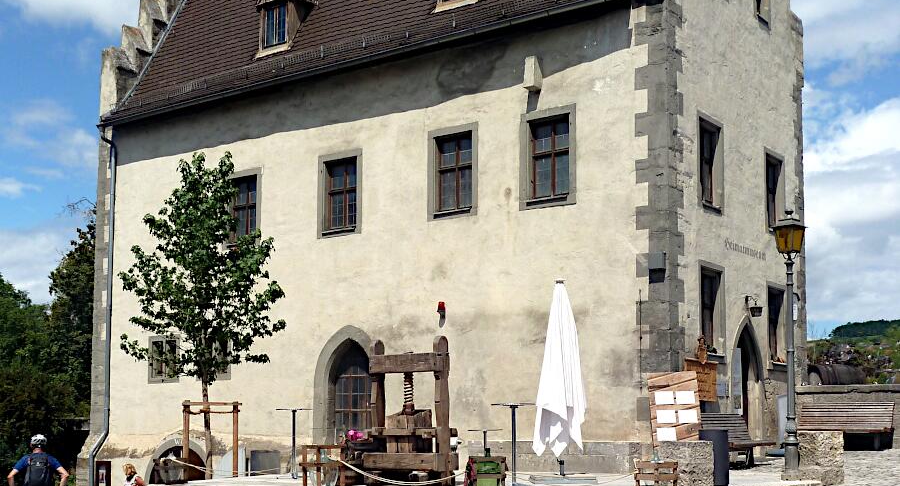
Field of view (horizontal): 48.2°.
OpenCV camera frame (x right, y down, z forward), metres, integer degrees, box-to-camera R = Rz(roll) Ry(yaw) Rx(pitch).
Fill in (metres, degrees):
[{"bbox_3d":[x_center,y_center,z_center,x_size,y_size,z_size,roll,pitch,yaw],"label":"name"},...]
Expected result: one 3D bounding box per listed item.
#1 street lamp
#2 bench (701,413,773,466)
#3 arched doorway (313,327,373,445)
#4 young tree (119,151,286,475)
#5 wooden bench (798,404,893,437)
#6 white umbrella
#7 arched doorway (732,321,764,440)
[{"bbox_3d":[5.122,1.404,15.100,0.480,3.950,0.480,-1,-10,0],"label":"street lamp"},{"bbox_3d":[4.604,3.163,16.100,0.650,0.850,1.750,-7,-11,40],"label":"bench"},{"bbox_3d":[-1.843,2.913,19.200,1.750,2.600,0.320,-5,-10,33],"label":"arched doorway"},{"bbox_3d":[-4.340,1.276,17.700,2.800,5.600,2.800,2,-8,-14],"label":"young tree"},{"bbox_3d":[7.513,3.468,19.000,1.720,0.870,0.650,-5,-10,33],"label":"wooden bench"},{"bbox_3d":[1.645,1.915,15.100,0.780,2.750,0.750,0,-8,0],"label":"white umbrella"},{"bbox_3d":[5.219,2.551,18.000,0.320,2.400,1.330,-7,-11,40],"label":"arched doorway"}]

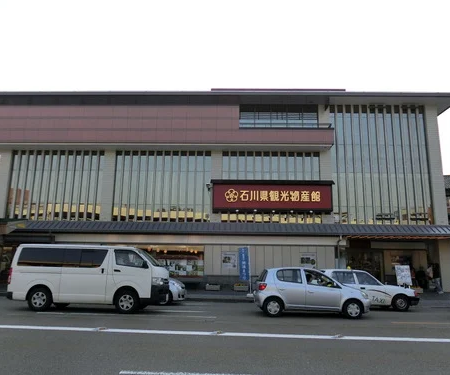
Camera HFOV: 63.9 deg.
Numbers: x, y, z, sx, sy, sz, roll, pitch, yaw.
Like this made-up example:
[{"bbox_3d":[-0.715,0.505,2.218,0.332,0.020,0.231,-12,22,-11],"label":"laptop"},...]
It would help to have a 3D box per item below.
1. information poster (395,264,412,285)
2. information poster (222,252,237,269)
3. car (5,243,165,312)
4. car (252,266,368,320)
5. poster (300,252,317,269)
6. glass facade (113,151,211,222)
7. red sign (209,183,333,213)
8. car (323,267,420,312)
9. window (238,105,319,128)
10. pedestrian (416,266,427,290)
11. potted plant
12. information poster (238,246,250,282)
[{"bbox_3d":[8.424,4.143,17.000,0.678,0.951,0.100,1,-15,2],"label":"information poster"},{"bbox_3d":[0.249,3.663,18.064,0.801,0.839,0.040,1,-11,2],"label":"information poster"},{"bbox_3d":[-4.153,2.849,11.541,4.695,1.980,1.695,1,-11,2],"label":"car"},{"bbox_3d":[2.765,3.396,11.903,3.610,1.500,1.660,1,-11,2],"label":"car"},{"bbox_3d":[4.156,3.645,17.953,0.811,0.844,0.040,1,-11,2],"label":"poster"},{"bbox_3d":[-3.301,-0.052,19.209,5.099,3.801,0.300,1,-11,2],"label":"glass facade"},{"bbox_3d":[2.421,0.512,18.500,6.155,1.631,0.450,1,-11,2],"label":"red sign"},{"bbox_3d":[4.996,3.955,14.286,4.600,1.500,1.690,1,-11,2],"label":"car"},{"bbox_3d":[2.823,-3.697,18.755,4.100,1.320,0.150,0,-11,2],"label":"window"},{"bbox_3d":[11.438,5.240,21.140,0.480,1.480,0.380,1,-11,2],"label":"pedestrian"},{"bbox_3d":[0.817,5.070,18.471,0.740,0.370,0.280,1,-11,2],"label":"potted plant"},{"bbox_3d":[0.802,3.179,15.054,0.437,1.354,0.060,1,-11,2],"label":"information poster"}]

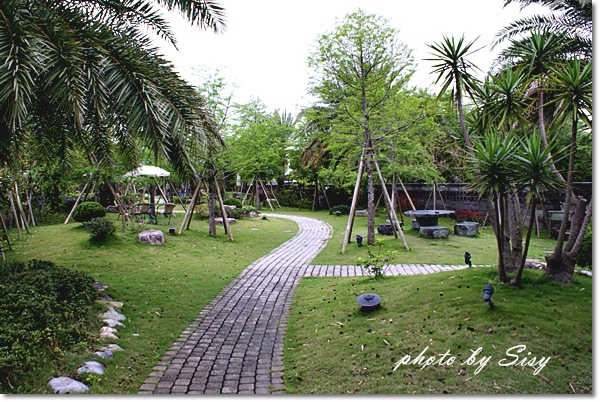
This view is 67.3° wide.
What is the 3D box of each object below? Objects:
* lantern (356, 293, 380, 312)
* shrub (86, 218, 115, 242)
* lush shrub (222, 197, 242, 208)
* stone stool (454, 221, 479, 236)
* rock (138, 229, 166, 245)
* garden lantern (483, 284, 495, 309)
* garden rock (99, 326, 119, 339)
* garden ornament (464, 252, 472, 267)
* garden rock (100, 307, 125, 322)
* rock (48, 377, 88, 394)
[{"bbox_3d":[0.844,1.250,5.550,0.295,0.210,0.295,0,2,0],"label":"lantern"},{"bbox_3d":[-5.976,0.854,13.500,0.960,0.750,0.920,0,2,0],"label":"shrub"},{"bbox_3d":[-3.564,0.158,23.800,1.050,0.720,1.000,0,2,0],"label":"lush shrub"},{"bbox_3d":[5.181,0.876,14.000,0.760,0.400,0.600,1,3,20],"label":"stone stool"},{"bbox_3d":[-4.152,0.993,12.600,0.720,0.410,0.520,0,2,0],"label":"rock"},{"bbox_3d":[2.091,1.065,5.000,0.120,0.270,0.140,0,3,10],"label":"garden lantern"},{"bbox_3d":[-2.031,1.395,4.780,0.210,0.100,0.170,0,2,0],"label":"garden rock"},{"bbox_3d":[2.991,1.044,8.000,0.115,0.270,0.130,0,3,10],"label":"garden ornament"},{"bbox_3d":[-2.075,1.259,5.000,0.280,0.140,0.230,-1,3,-23],"label":"garden rock"},{"bbox_3d":[-1.736,1.387,3.380,0.300,0.120,0.200,-1,3,-27],"label":"rock"}]

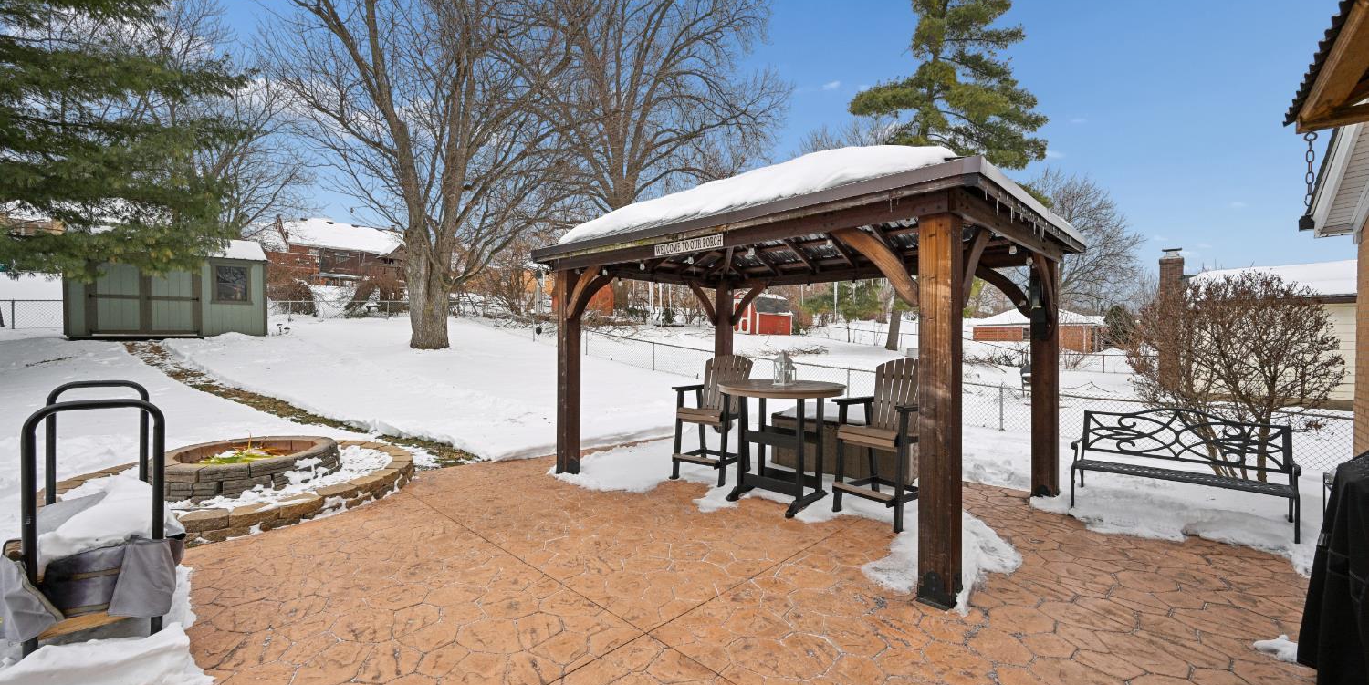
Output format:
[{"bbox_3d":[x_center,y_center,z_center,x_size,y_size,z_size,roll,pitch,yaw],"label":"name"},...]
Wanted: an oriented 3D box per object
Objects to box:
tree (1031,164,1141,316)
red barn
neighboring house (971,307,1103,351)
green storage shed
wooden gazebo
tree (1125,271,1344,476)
[{"bbox_3d":[42.866,-9.592,60.000,15.000,20.000,15.000,-1,1,-45],"label":"tree"},{"bbox_3d":[4.085,-1.570,29.441,3.200,2.400,2.550,-1,1,-45],"label":"red barn"},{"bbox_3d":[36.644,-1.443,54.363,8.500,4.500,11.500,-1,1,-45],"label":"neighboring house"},{"bbox_3d":[-13.800,-1.529,14.295,2.600,2.800,3.750,1,1,42],"label":"green storage shed"},{"bbox_3d":[0.996,-0.157,5.155,3.050,3.080,4.270,-1,1,-45],"label":"wooden gazebo"},{"bbox_3d":[5.620,0.348,5.500,1.650,2.150,1.700,-1,1,-45],"label":"tree"}]

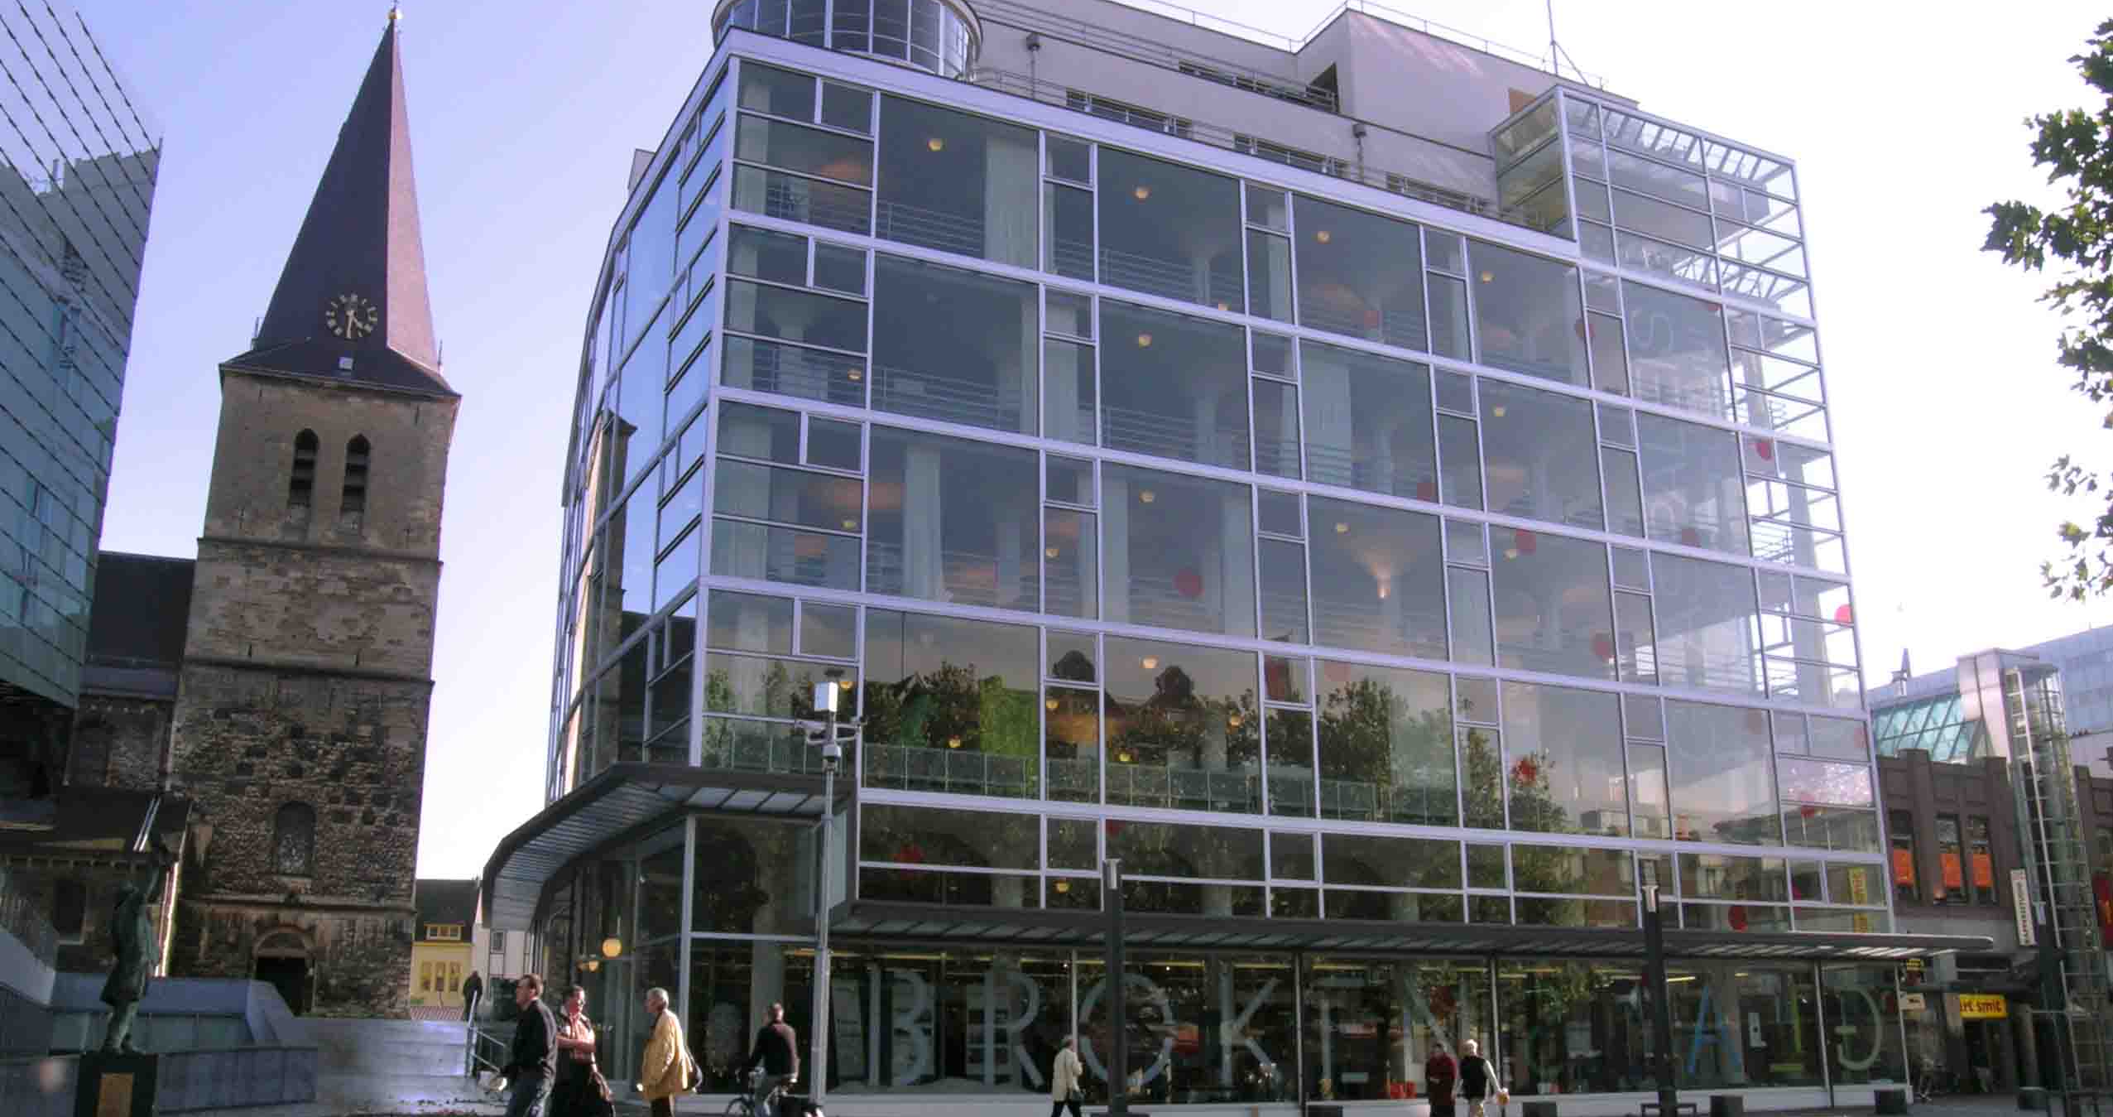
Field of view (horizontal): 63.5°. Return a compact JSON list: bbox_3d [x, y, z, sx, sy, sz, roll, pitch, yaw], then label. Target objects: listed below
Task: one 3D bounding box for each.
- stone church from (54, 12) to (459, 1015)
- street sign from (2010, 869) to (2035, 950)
[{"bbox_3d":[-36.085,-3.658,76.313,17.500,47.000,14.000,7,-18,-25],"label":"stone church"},{"bbox_3d":[27.186,9.832,48.085,0.150,2.100,0.580,3,-16,-12],"label":"street sign"}]

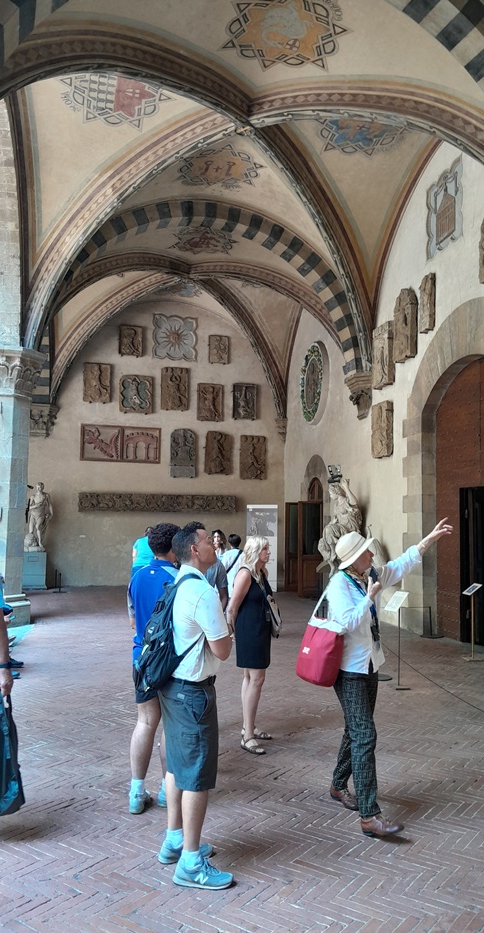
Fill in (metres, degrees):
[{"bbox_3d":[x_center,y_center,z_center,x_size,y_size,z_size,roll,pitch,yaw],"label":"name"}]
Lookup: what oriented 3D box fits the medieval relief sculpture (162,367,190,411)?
[{"bbox_3d":[-1.611,-1.856,16.876,0.669,1.023,0.130,2,-4,-15],"label":"medieval relief sculpture"}]

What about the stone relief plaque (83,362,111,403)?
[{"bbox_3d":[-3.384,-1.945,16.413,0.621,0.919,0.130,2,-4,-15],"label":"stone relief plaque"}]

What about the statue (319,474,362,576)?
[{"bbox_3d":[1.741,1.090,12.325,0.673,1.762,0.772,3,-5,-28],"label":"statue"}]

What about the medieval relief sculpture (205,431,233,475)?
[{"bbox_3d":[-0.603,-0.338,18.581,0.751,1.104,0.140,2,-4,-13],"label":"medieval relief sculpture"}]

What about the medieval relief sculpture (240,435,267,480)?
[{"bbox_3d":[0.291,-0.228,18.443,0.710,1.176,0.140,2,-5,-13],"label":"medieval relief sculpture"}]

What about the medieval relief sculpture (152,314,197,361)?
[{"bbox_3d":[-1.698,-3.255,17.801,1.147,1.124,0.079,2,-4,-14],"label":"medieval relief sculpture"}]

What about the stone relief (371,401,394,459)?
[{"bbox_3d":[2.514,-0.642,12.567,0.120,0.955,0.671,2,-5,-13],"label":"stone relief"}]

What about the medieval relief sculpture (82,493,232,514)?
[{"bbox_3d":[-2.103,0.935,17.792,3.963,0.517,0.150,2,-5,-13],"label":"medieval relief sculpture"}]

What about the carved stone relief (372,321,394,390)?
[{"bbox_3d":[2.444,-1.872,12.069,0.119,1.059,0.634,2,-4,-13],"label":"carved stone relief"}]

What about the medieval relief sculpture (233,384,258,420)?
[{"bbox_3d":[0.083,-1.589,17.308,0.599,0.850,0.130,2,-4,-15],"label":"medieval relief sculpture"}]

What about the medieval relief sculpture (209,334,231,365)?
[{"bbox_3d":[-0.570,-2.850,17.219,0.489,0.677,0.120,2,-4,-15],"label":"medieval relief sculpture"}]

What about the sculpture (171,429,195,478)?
[{"bbox_3d":[-1.514,-0.330,18.028,0.645,1.260,0.140,2,-5,-13],"label":"sculpture"}]

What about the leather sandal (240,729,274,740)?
[{"bbox_3d":[0.118,2.144,5.663,0.245,0.078,0.095,0,-4,17],"label":"leather sandal"}]

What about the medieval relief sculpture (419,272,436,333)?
[{"bbox_3d":[2.934,-2.559,11.061,0.110,0.856,0.313,2,-5,-13],"label":"medieval relief sculpture"}]

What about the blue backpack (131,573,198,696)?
[{"bbox_3d":[-0.421,0.857,3.574,0.240,0.540,0.300,14,-7,-14],"label":"blue backpack"}]

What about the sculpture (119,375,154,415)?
[{"bbox_3d":[-2.679,-1.817,17.863,0.881,0.987,0.140,2,-5,-13],"label":"sculpture"}]

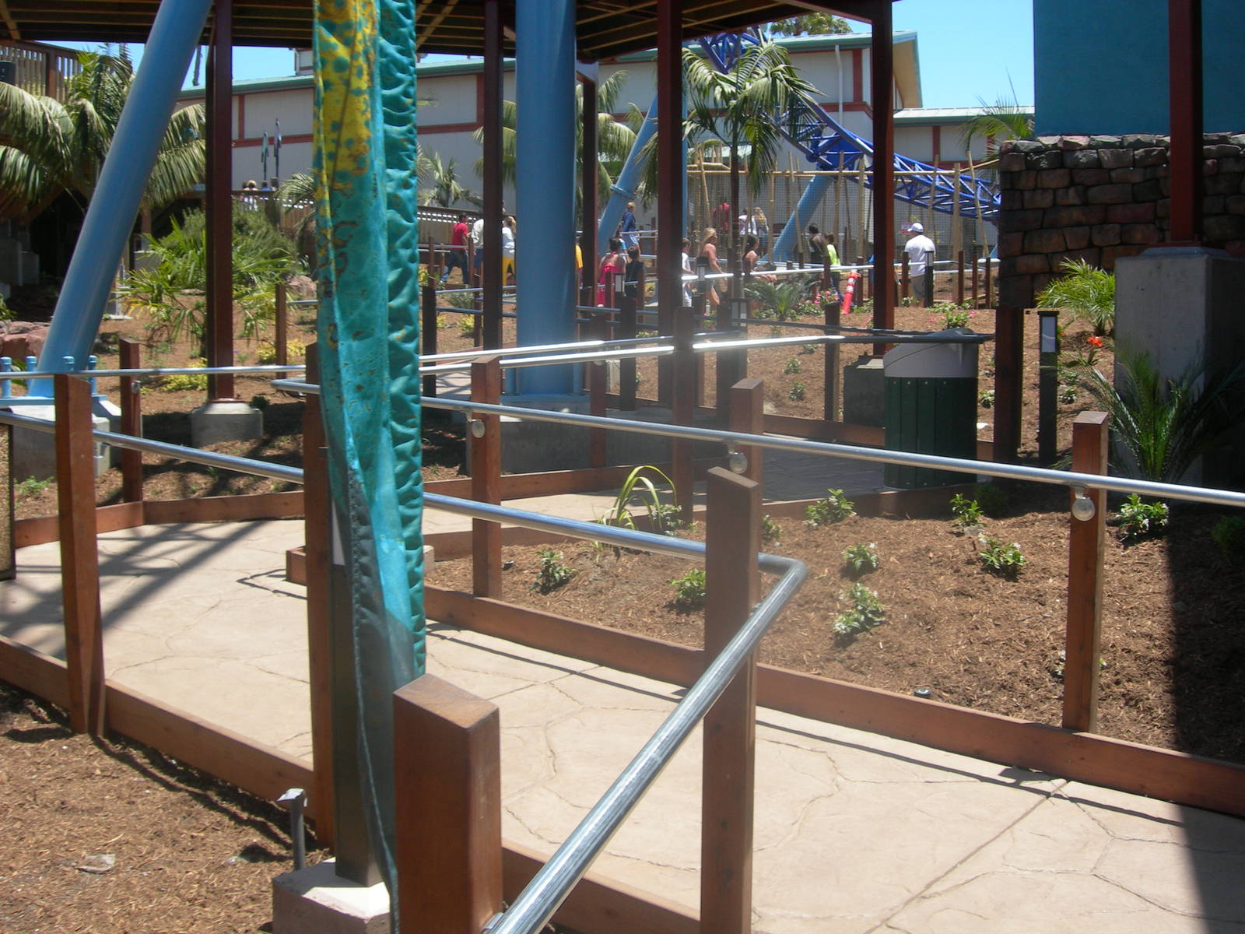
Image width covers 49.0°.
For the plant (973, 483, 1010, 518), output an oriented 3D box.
[{"bbox_3d":[1.974,0.172,7.282,0.180,0.170,0.180,2,4,15],"label":"plant"}]

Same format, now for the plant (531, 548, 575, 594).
[{"bbox_3d":[-0.297,0.446,5.920,0.180,0.175,0.180,0,4,-3],"label":"plant"}]

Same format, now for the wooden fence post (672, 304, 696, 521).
[{"bbox_3d":[0.318,-0.253,7.030,0.092,1.131,0.092,-1,5,-17],"label":"wooden fence post"}]

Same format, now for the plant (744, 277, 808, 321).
[{"bbox_3d":[2.538,-2.770,22.500,1.050,0.720,1.000,0,5,0],"label":"plant"}]

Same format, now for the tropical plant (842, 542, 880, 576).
[{"bbox_3d":[1.119,0.432,6.420,0.178,0.150,0.170,0,4,0],"label":"tropical plant"}]

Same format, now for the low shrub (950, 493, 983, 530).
[{"bbox_3d":[1.764,0.227,7.000,0.175,0.180,0.170,0,5,0],"label":"low shrub"}]

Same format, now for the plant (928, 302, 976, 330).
[{"bbox_3d":[3.408,-1.534,14.088,0.460,0.330,0.420,2,4,13],"label":"plant"}]

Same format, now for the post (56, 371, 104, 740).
[{"bbox_3d":[-1.754,0.285,4.420,0.092,1.145,0.092,4,6,38],"label":"post"}]

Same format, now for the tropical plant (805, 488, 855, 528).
[{"bbox_3d":[1.112,0.218,7.300,0.265,0.210,0.220,0,4,0],"label":"tropical plant"}]

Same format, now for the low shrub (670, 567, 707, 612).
[{"bbox_3d":[0.282,0.503,5.682,0.180,0.165,0.180,1,4,3],"label":"low shrub"}]

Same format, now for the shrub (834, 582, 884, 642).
[{"bbox_3d":[0.919,0.559,5.309,0.200,0.210,0.200,1,4,10],"label":"shrub"}]

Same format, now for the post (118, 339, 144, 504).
[{"bbox_3d":[-2.944,-0.269,8.200,0.092,0.975,0.092,2,5,21],"label":"post"}]

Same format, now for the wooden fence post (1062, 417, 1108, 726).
[{"bbox_3d":[1.501,0.350,4.430,0.092,1.018,0.092,3,5,32],"label":"wooden fence post"}]

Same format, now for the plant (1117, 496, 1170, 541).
[{"bbox_3d":[2.597,0.248,6.829,0.250,0.210,0.240,2,5,21],"label":"plant"}]

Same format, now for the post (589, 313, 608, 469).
[{"bbox_3d":[-0.155,-0.493,8.960,0.098,1.060,0.098,0,4,-7],"label":"post"}]

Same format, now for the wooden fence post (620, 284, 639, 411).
[{"bbox_3d":[0.052,-0.990,11.500,0.098,1.050,0.098,4,6,43],"label":"wooden fence post"}]

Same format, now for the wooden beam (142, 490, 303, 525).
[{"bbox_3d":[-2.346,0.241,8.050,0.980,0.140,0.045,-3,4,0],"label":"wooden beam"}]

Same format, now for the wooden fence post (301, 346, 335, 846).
[{"bbox_3d":[-0.762,0.333,3.600,0.092,1.314,0.092,4,6,39],"label":"wooden fence post"}]

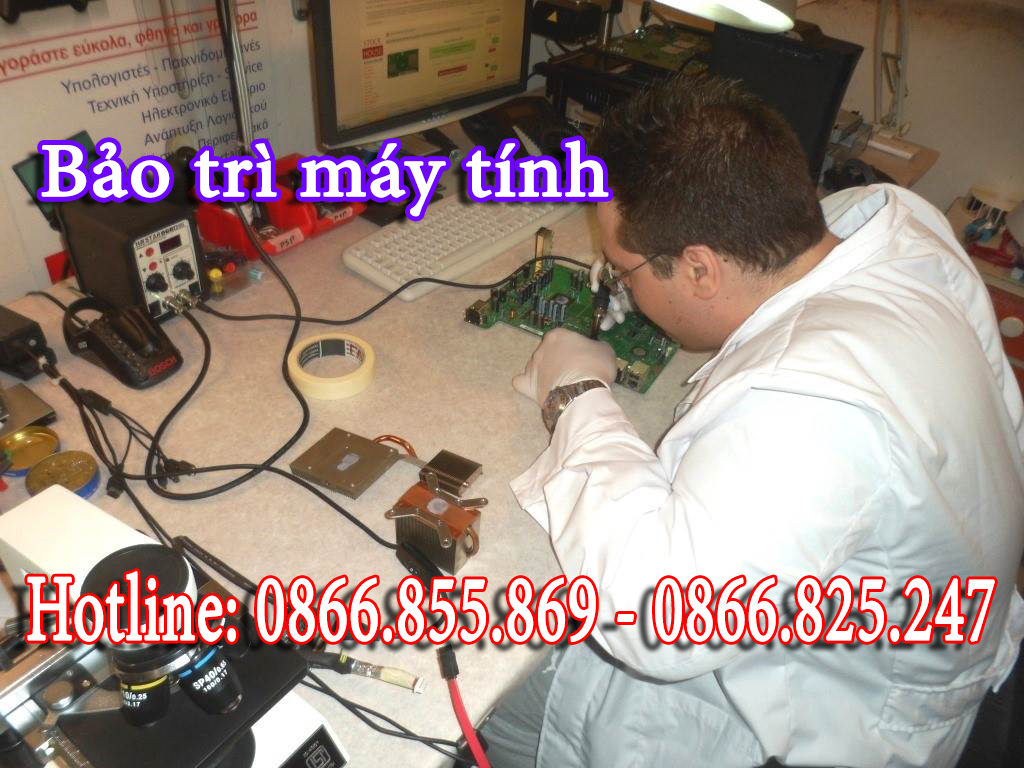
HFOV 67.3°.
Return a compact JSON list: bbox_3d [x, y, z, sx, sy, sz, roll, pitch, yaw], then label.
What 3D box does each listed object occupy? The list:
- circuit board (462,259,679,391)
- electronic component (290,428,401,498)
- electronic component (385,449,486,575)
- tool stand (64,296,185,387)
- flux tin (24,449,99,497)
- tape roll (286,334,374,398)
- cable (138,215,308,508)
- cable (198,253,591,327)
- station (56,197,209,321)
[{"bbox_3d":[0.096,-0.097,1.033,0.261,0.030,0.223,22,40,19],"label":"circuit board"},{"bbox_3d":[-0.169,0.079,0.782,0.078,0.013,0.072,21,40,18],"label":"electronic component"},{"bbox_3d":[-0.060,0.111,0.721,0.097,0.051,0.120,22,40,21],"label":"electronic component"},{"bbox_3d":[-0.454,-0.051,0.887,0.146,0.045,0.074,22,40,20],"label":"tool stand"},{"bbox_3d":[-0.424,0.090,0.730,0.061,0.014,0.061,4,38,-3],"label":"flux tin"},{"bbox_3d":[-0.209,-0.021,0.896,0.096,0.023,0.096,4,38,-3],"label":"tape roll"},{"bbox_3d":[-0.311,-0.066,0.886,0.157,0.088,0.464,-2,38,-10],"label":"cable"},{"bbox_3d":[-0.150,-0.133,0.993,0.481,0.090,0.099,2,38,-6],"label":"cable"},{"bbox_3d":[-0.466,-0.160,0.963,0.144,0.124,0.088,24,41,22],"label":"station"}]

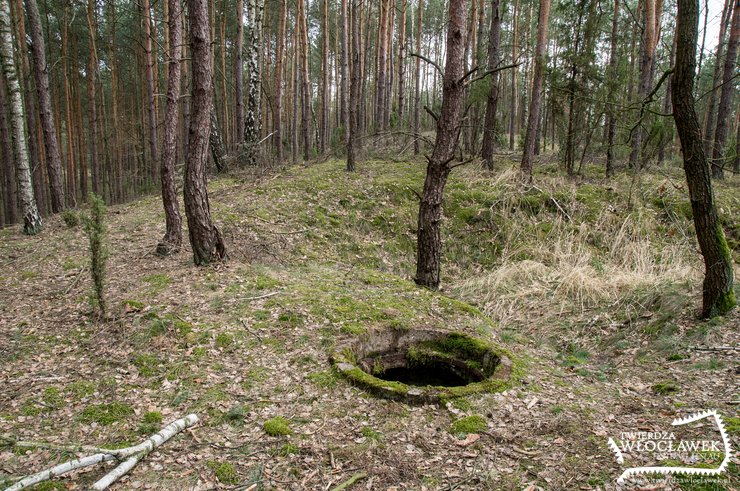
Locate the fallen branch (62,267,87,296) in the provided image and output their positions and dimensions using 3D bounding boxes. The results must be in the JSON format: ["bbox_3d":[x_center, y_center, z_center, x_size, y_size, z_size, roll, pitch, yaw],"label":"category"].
[{"bbox_3d":[-3.793,0.429,6.625,0.060,0.060,1.356,-3,12,-19],"label":"fallen branch"}]

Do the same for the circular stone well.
[{"bbox_3d":[0.387,1.001,3.924,1.360,0.300,1.360,0,9,0],"label":"circular stone well"}]

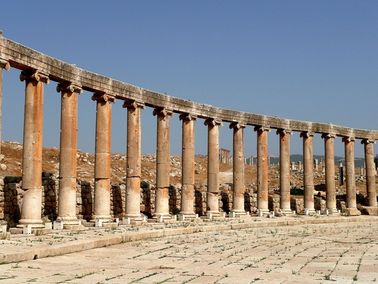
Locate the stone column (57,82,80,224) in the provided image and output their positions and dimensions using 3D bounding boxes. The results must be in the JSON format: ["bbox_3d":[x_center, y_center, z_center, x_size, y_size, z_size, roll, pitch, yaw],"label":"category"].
[{"bbox_3d":[-5.531,0.547,27.560,0.950,6.413,0.950,0,-5,0],"label":"stone column"}]

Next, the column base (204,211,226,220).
[{"bbox_3d":[1.596,4.715,38.476,1.000,0.520,1.000,-4,-6,37],"label":"column base"}]

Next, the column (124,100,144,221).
[{"bbox_3d":[-2.801,0.999,31.024,1.050,6.160,1.080,0,-5,0],"label":"column"}]

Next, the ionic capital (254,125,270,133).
[{"bbox_3d":[5.517,-0.851,45.119,0.820,0.450,0.920,-6,-8,43],"label":"ionic capital"}]

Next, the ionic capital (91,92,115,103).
[{"bbox_3d":[-4.112,-2.066,29.007,0.800,0.410,0.950,-3,-6,25],"label":"ionic capital"}]

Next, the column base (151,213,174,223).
[{"bbox_3d":[-1.429,4.168,33.293,1.150,0.450,1.150,-4,-6,31],"label":"column base"}]

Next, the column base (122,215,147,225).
[{"bbox_3d":[-2.791,3.931,30.746,1.150,0.450,1.150,-3,-6,28],"label":"column base"}]

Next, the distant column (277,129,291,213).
[{"bbox_3d":[7.485,2.282,46.723,0.950,6.413,0.950,5,-8,-43],"label":"distant column"}]

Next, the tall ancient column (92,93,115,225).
[{"bbox_3d":[-4.307,0.781,30.094,0.950,6.413,0.950,0,-5,0],"label":"tall ancient column"}]

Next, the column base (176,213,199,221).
[{"bbox_3d":[-0.037,4.623,37.542,1.000,0.481,1.000,-4,-7,34],"label":"column base"}]

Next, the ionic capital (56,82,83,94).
[{"bbox_3d":[-5.555,-2.420,27.845,0.820,0.450,0.920,-3,-6,21],"label":"ionic capital"}]

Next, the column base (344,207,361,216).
[{"bbox_3d":[14.182,5.993,52.123,1.020,0.625,1.020,3,-7,-34],"label":"column base"}]

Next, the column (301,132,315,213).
[{"bbox_3d":[9.438,2.356,47.179,0.950,6.316,0.950,5,-7,-43],"label":"column"}]

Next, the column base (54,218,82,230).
[{"bbox_3d":[-5.206,3.478,25.888,1.150,0.450,1.150,-2,-6,22],"label":"column base"}]

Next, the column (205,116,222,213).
[{"bbox_3d":[1.619,1.734,40.523,0.950,6.413,0.950,0,-5,0],"label":"column"}]

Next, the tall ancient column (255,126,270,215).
[{"bbox_3d":[5.320,2.022,43.068,0.950,6.233,0.950,0,-5,0],"label":"tall ancient column"}]

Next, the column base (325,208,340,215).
[{"bbox_3d":[11.880,5.711,50.043,0.980,0.450,0.980,4,-7,-37],"label":"column base"}]

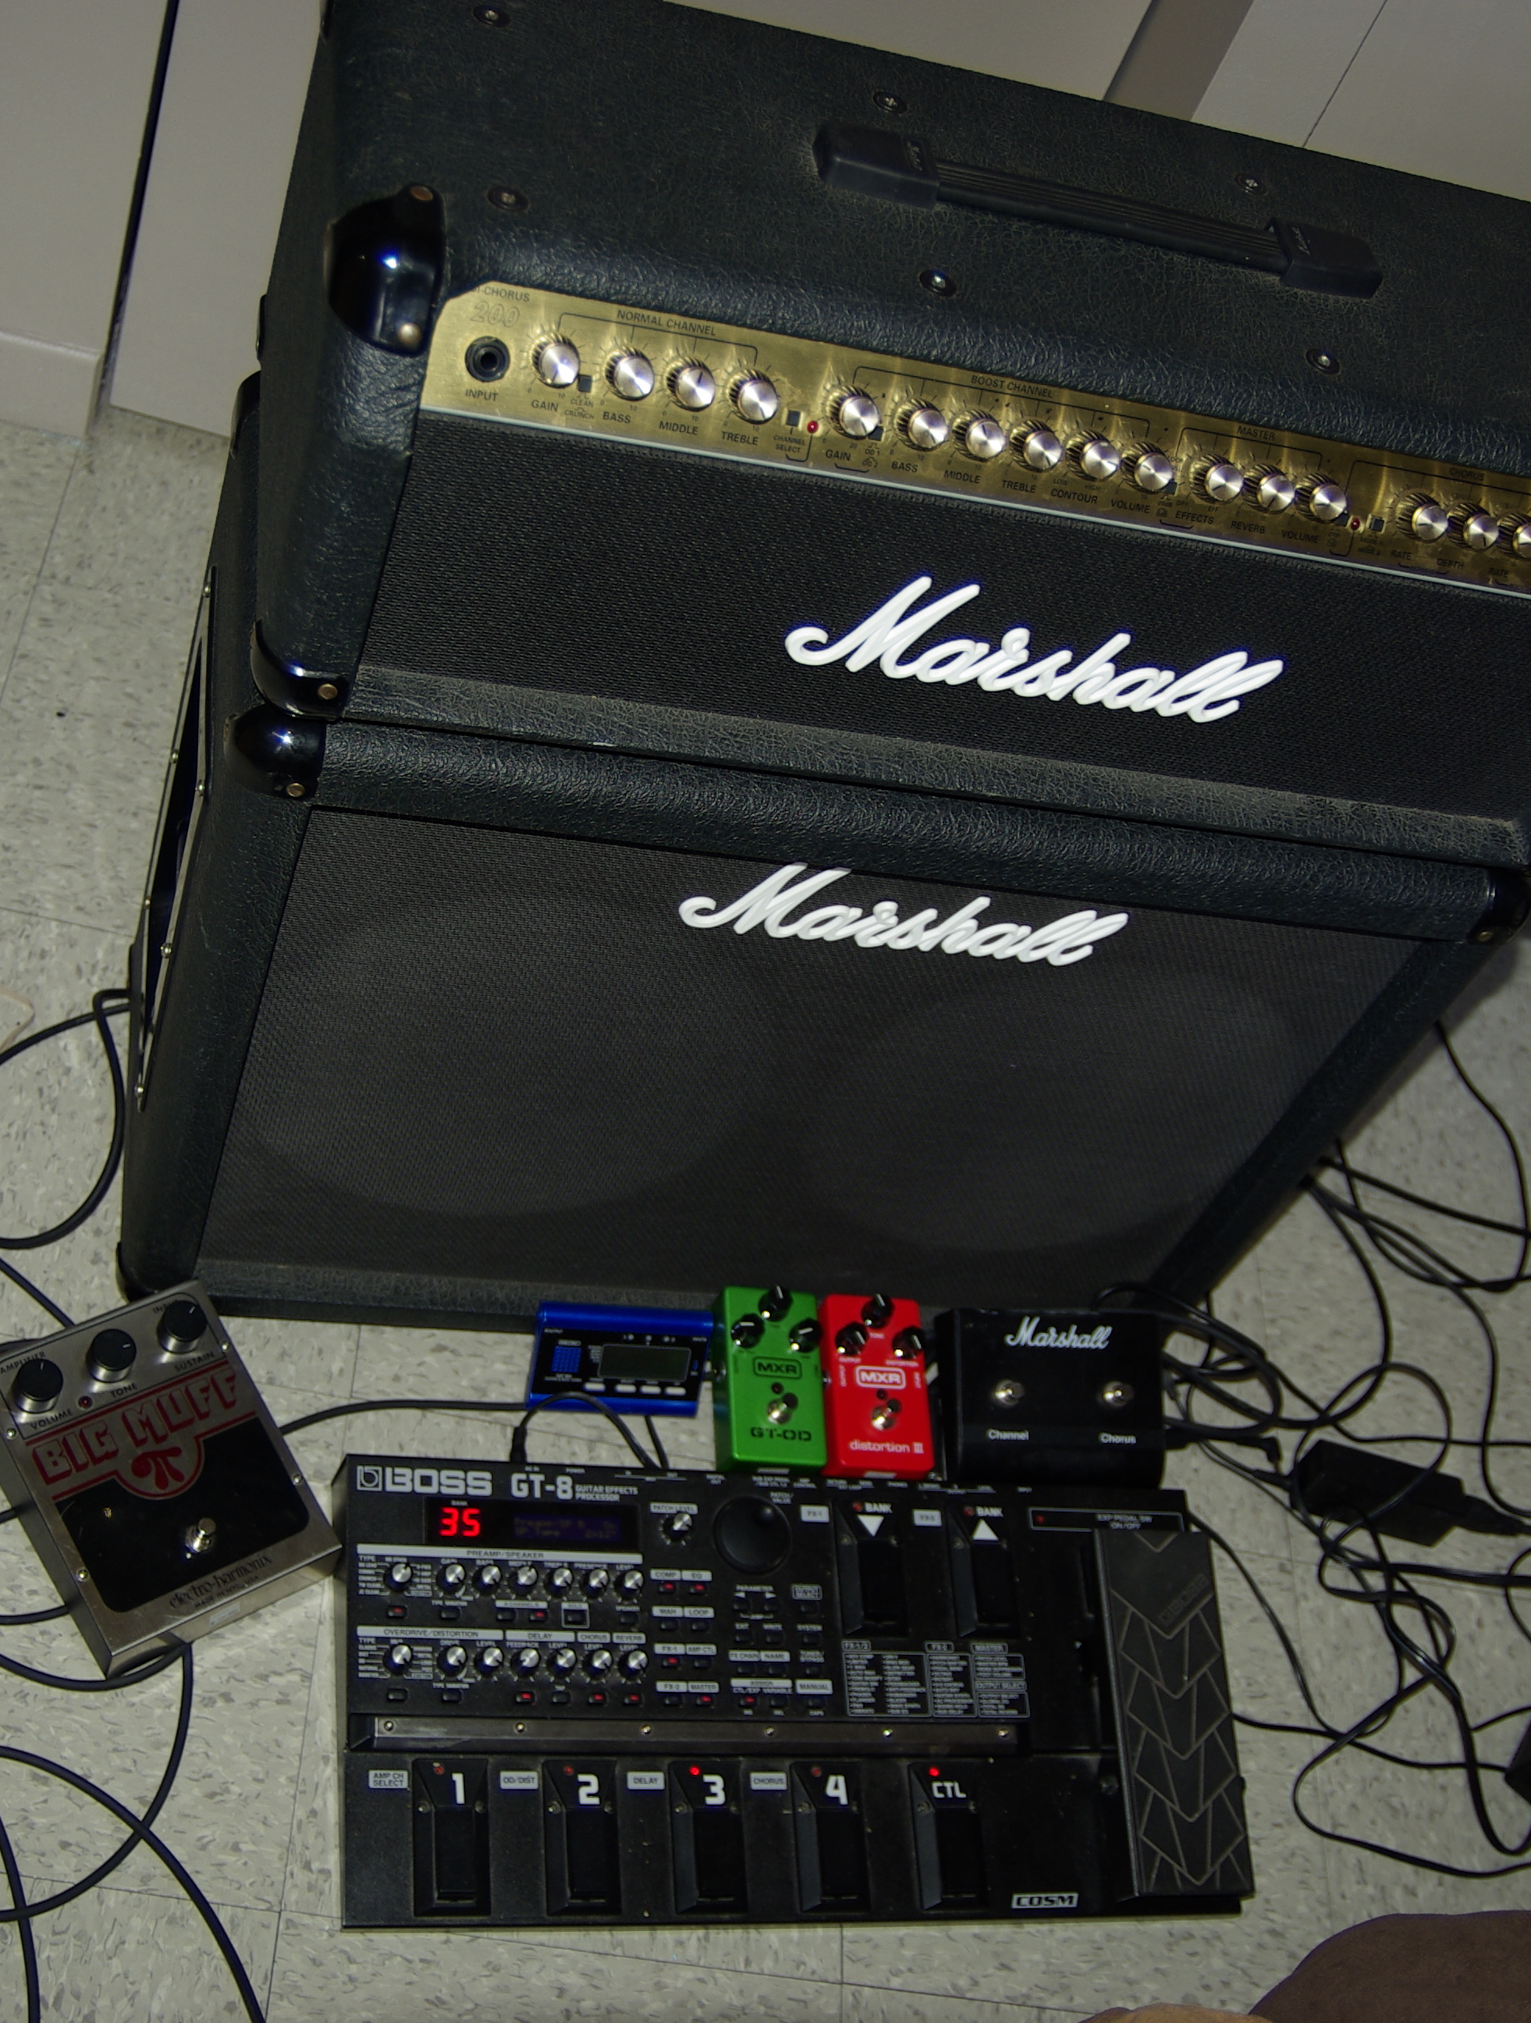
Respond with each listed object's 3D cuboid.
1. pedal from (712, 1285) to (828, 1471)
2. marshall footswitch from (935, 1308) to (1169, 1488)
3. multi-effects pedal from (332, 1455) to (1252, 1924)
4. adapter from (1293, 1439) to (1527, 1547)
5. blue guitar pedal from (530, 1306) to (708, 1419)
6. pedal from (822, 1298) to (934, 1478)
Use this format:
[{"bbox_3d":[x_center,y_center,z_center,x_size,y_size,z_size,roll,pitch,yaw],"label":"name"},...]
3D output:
[{"bbox_3d":[0.005,0.226,1.550,0.062,0.052,0.115,7,54,-16],"label":"pedal"},{"bbox_3d":[0.188,0.244,1.610,0.145,0.050,0.124,6,52,-17],"label":"marshall footswitch"},{"bbox_3d":[0.025,0.376,1.418,0.515,0.085,0.253,6,52,-17],"label":"multi-effects pedal"},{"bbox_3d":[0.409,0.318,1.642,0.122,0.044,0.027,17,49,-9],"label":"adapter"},{"bbox_3d":[-0.089,0.210,1.524,0.104,0.022,0.065,5,87,-18],"label":"blue guitar pedal"},{"bbox_3d":[0.069,0.233,1.568,0.062,0.052,0.115,7,54,-16],"label":"pedal"}]

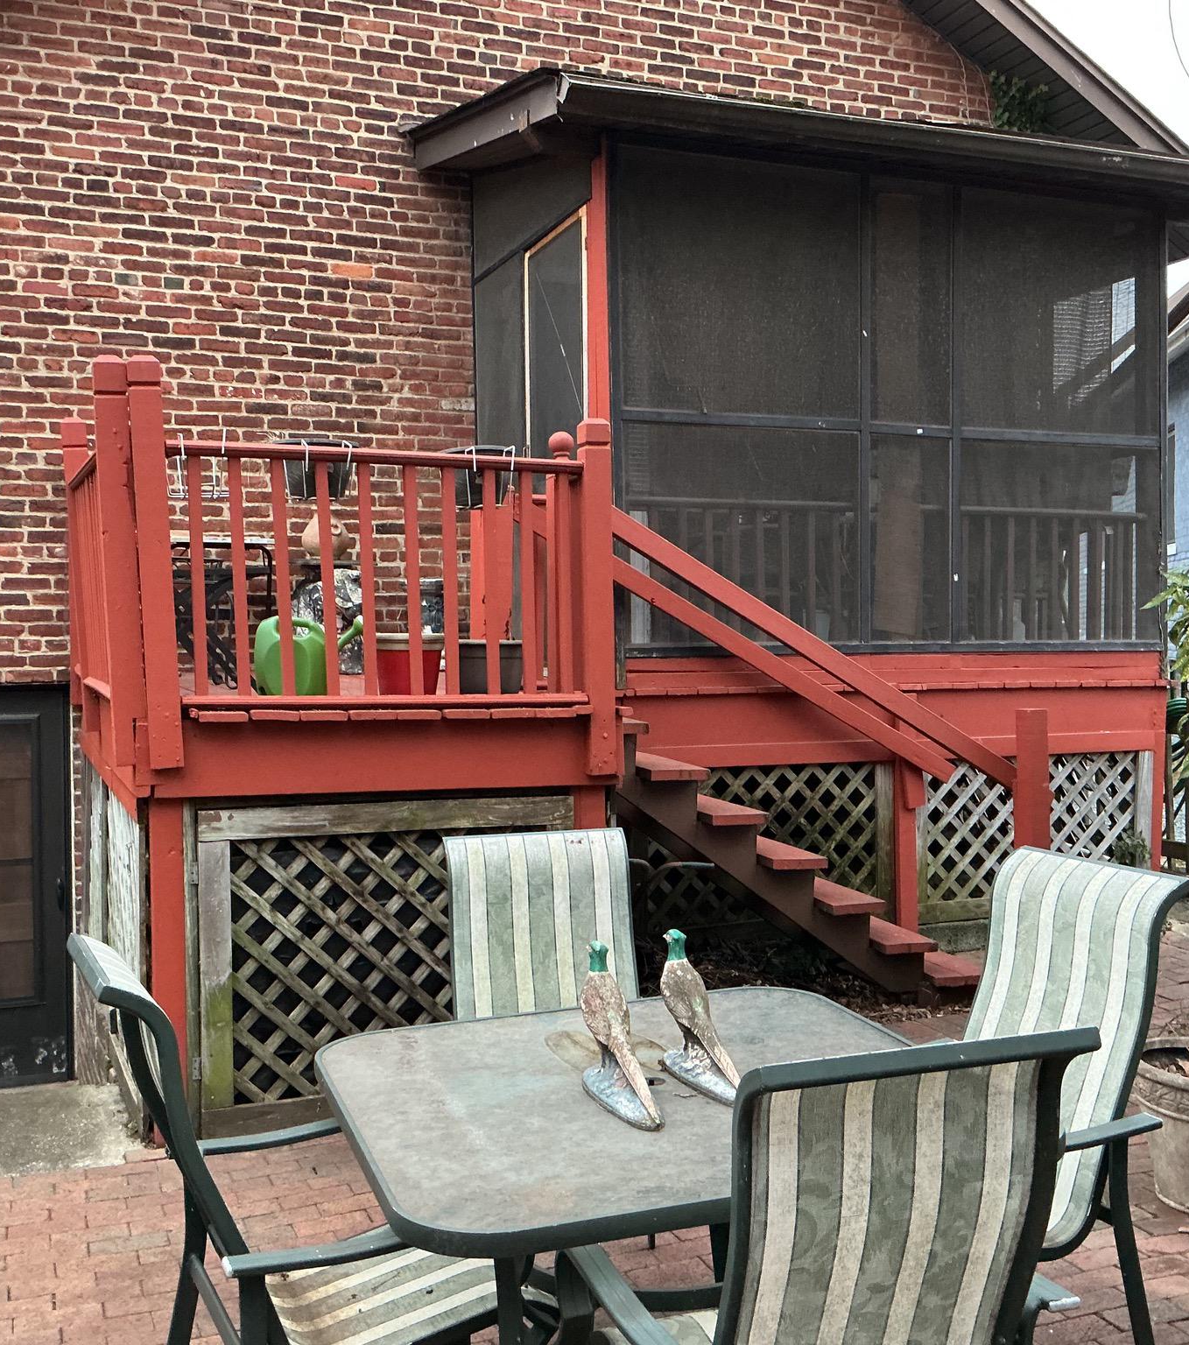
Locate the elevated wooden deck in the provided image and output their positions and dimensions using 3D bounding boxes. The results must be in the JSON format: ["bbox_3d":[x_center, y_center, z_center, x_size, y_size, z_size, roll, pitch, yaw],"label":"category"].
[{"bbox_3d":[0.413,0.179,6.511,4.882,2.187,3.366,-1,1,-21],"label":"elevated wooden deck"}]

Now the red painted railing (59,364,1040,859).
[{"bbox_3d":[-0.427,0.092,6.142,3.092,1.993,3.285,-1,1,-21],"label":"red painted railing"}]

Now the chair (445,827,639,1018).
[{"bbox_3d":[-0.017,0.924,3.780,0.590,0.970,0.680,-1,1,-24],"label":"chair"}]

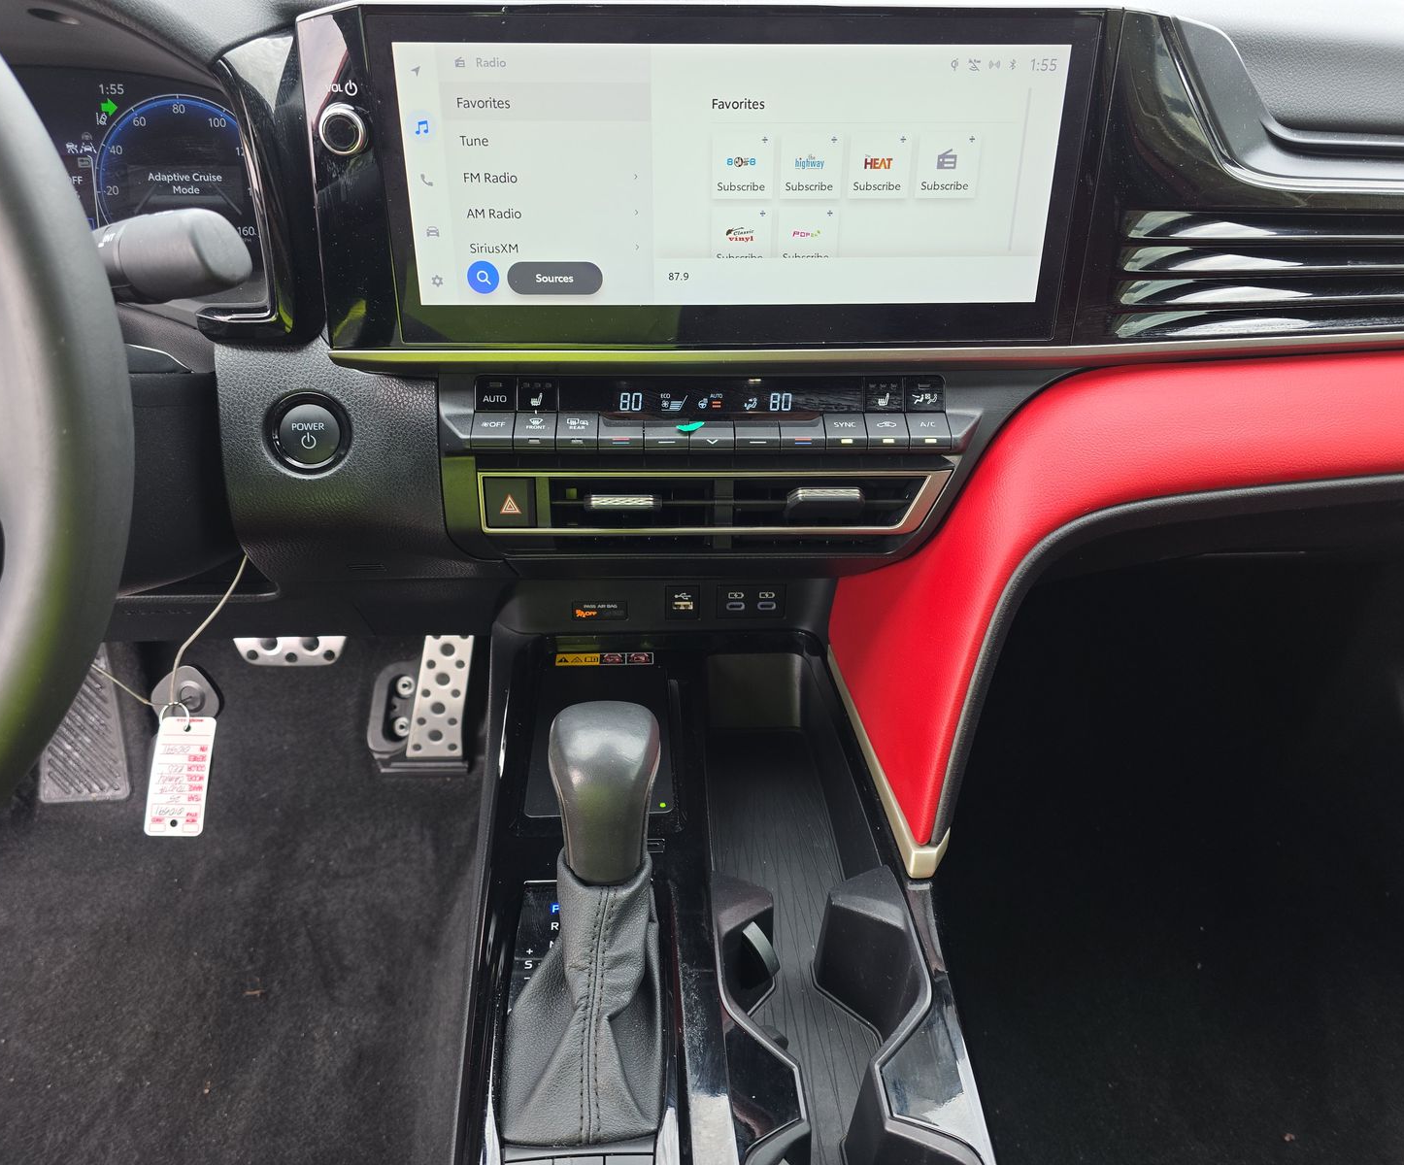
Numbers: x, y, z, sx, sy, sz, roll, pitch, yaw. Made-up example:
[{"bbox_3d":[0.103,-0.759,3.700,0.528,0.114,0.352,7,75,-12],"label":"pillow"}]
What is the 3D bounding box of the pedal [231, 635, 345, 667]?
[{"bbox_3d":[-0.376,0.048,0.946,0.112,0.058,0.025,0,8,0],"label":"pedal"}]

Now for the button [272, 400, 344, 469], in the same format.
[{"bbox_3d":[-0.193,-0.072,0.508,0.035,0.035,0.014,0,20,1],"label":"button"}]

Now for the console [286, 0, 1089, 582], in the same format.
[{"bbox_3d":[0.002,-0.138,0.518,0.345,0.266,0.090,-1,26,-2],"label":"console"}]

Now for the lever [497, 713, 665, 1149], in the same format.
[{"bbox_3d":[-0.048,0.131,0.420,0.066,0.140,0.122,0,36,0],"label":"lever"}]

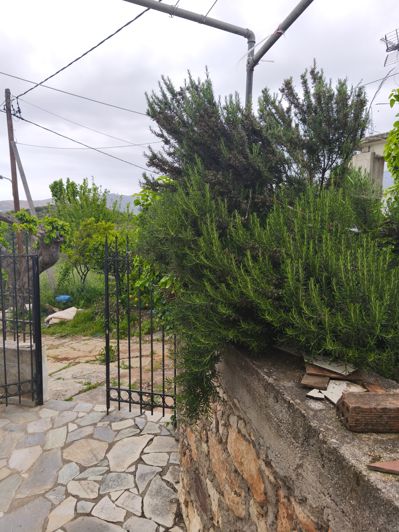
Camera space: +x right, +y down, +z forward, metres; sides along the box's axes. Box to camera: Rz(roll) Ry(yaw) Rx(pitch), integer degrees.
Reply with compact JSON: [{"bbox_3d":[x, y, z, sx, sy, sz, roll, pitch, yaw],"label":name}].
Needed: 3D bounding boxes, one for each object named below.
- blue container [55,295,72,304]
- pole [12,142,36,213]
[{"bbox_3d":[-3.193,0.798,8.300,0.420,0.240,0.340,-1,5,-11],"label":"blue container"},{"bbox_3d":[-5.856,-1.703,12.475,0.150,5.407,0.150,-15,3,0],"label":"pole"}]

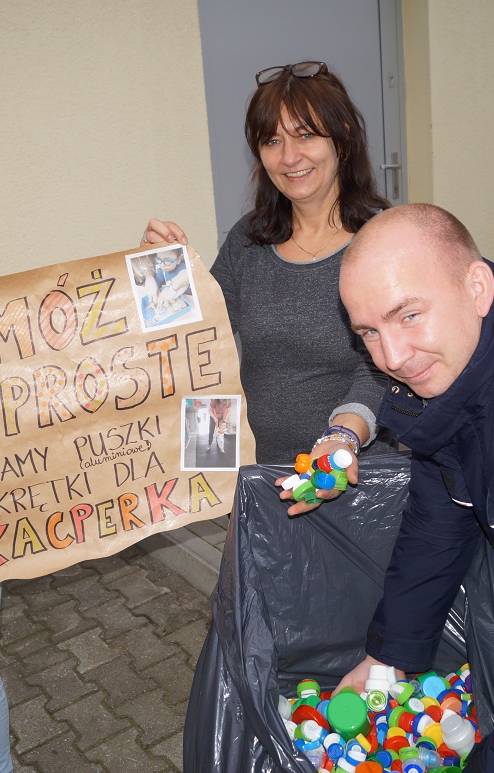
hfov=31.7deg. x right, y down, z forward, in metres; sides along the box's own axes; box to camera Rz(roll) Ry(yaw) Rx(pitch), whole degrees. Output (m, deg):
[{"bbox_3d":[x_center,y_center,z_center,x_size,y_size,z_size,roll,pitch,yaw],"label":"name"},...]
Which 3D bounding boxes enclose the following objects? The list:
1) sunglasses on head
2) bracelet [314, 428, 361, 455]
[{"bbox_3d":[0.099,-0.534,1.621,0.138,0.042,0.140,1,-24,18],"label":"sunglasses on head"},{"bbox_3d":[0.135,0.093,1.310,0.067,0.056,0.029,17,34,12],"label":"bracelet"}]

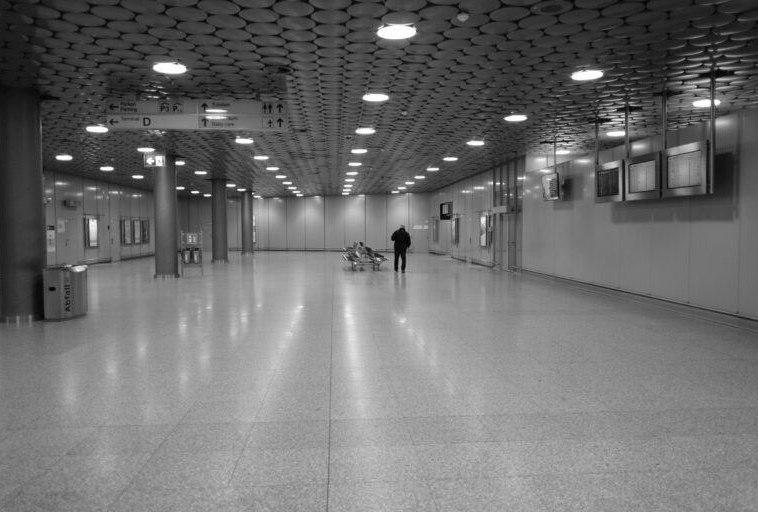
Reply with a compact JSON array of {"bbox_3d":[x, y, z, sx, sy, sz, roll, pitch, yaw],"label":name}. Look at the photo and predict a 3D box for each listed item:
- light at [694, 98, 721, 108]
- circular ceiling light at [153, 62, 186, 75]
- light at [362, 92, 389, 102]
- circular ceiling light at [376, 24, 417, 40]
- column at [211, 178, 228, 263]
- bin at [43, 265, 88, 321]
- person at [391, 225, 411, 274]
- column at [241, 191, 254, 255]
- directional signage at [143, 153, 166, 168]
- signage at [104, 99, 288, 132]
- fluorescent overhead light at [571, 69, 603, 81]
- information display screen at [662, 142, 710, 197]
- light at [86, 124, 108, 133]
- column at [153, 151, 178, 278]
[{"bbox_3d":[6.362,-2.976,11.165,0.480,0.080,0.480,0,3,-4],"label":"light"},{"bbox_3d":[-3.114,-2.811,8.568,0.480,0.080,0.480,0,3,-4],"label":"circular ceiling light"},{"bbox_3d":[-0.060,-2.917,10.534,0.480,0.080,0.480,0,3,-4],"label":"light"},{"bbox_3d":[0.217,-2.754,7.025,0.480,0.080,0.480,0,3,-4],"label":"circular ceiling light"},{"bbox_3d":[-7.813,-1.734,28.333,0.730,4.043,0.730,0,3,-4],"label":"column"},{"bbox_3d":[-5.591,0.664,10.323,0.420,0.910,0.700,0,3,5],"label":"bin"},{"bbox_3d":[0.802,-0.266,20.528,0.640,1.697,0.400,-1,3,-6],"label":"person"},{"bbox_3d":[-8.277,-2.093,36.313,0.730,3.950,0.730,0,3,-4],"label":"column"},{"bbox_3d":[-6.880,-2.927,17.736,0.643,0.442,0.100,0,3,-4],"label":"directional signage"},{"bbox_3d":[-3.370,-2.595,10.671,3.273,0.574,0.130,0,3,-4],"label":"signage"},{"bbox_3d":[3.359,-2.923,9.299,0.470,0.080,0.470,0,3,0],"label":"fluorescent overhead light"},{"bbox_3d":[5.133,-1.409,9.607,0.110,0.833,1.222,0,3,-4],"label":"information display screen"},{"bbox_3d":[-6.894,-3.098,14.085,0.470,0.080,0.470,0,3,-4],"label":"light"},{"bbox_3d":[-7.118,-1.317,19.329,0.730,4.043,0.730,0,3,-4],"label":"column"}]

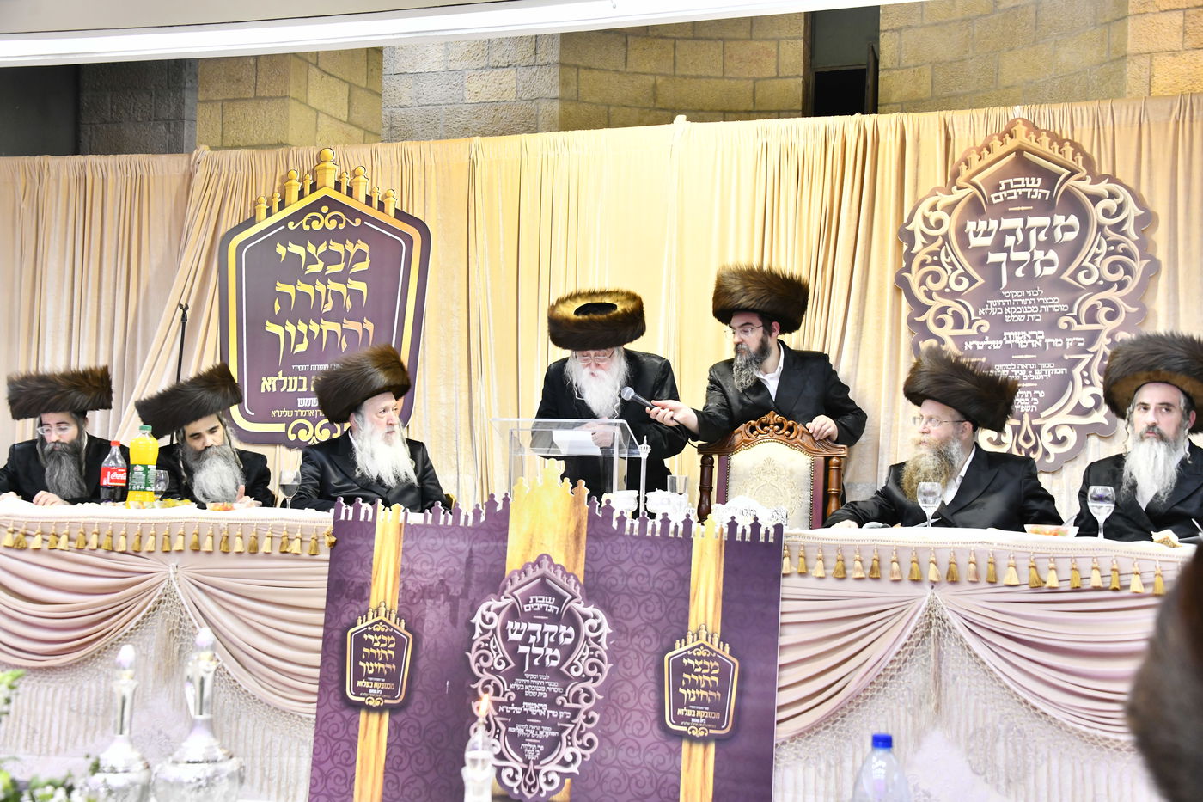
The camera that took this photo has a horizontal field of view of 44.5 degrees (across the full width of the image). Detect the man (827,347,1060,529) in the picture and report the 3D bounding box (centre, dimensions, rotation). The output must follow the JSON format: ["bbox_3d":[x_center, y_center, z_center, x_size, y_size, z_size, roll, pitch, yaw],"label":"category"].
[{"bbox_3d":[1.176,0.495,5.094,0.760,1.376,0.750,1,-1,23],"label":"man"}]

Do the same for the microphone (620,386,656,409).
[{"bbox_3d":[0.150,-0.005,5.400,0.175,0.053,0.053,26,0,6],"label":"microphone"}]

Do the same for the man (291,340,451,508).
[{"bbox_3d":[-0.829,0.462,5.194,0.580,1.341,0.720,2,-1,-22],"label":"man"}]

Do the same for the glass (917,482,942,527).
[{"bbox_3d":[1.092,0.345,4.900,0.080,0.162,0.080,1,-1,0],"label":"glass"}]

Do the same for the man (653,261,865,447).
[{"bbox_3d":[0.581,0.323,5.671,0.840,1.708,0.500,1,-1,20],"label":"man"}]

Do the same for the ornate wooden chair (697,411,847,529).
[{"bbox_3d":[0.599,0.602,5.234,0.610,1.136,0.660,1,-1,6],"label":"ornate wooden chair"}]

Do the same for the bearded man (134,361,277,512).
[{"bbox_3d":[-1.421,0.492,5.244,0.560,1.250,0.750,2,-1,-12],"label":"bearded man"}]

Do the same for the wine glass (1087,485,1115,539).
[{"bbox_3d":[1.495,0.331,4.400,0.082,0.165,0.082,1,-1,0],"label":"wine glass"}]

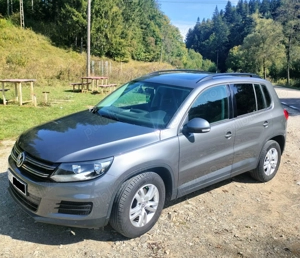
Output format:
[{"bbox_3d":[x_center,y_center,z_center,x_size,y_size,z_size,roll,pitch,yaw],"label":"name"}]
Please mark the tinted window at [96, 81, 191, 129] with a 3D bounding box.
[{"bbox_3d":[-0.082,-0.392,4.034,1.340,0.120,0.800,12,48,46],"label":"tinted window"}]

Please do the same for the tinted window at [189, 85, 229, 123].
[{"bbox_3d":[0.705,-0.310,3.743,0.870,0.420,0.060,-7,1,-42],"label":"tinted window"}]

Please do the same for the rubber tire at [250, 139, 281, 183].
[{"bbox_3d":[1.793,0.502,4.894,0.680,0.680,0.225,-7,14,-42],"label":"rubber tire"}]

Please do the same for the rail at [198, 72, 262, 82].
[{"bbox_3d":[1.131,-0.707,4.277,1.600,0.130,0.080,-7,14,-42],"label":"rail"}]

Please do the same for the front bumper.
[{"bbox_3d":[-1.133,0.559,3.242,0.540,0.530,1.780,-7,14,-42],"label":"front bumper"}]

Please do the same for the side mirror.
[{"bbox_3d":[0.508,-0.032,3.372,0.200,0.175,0.240,-7,14,-42],"label":"side mirror"}]

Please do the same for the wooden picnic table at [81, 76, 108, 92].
[{"bbox_3d":[-3.008,-2.392,17.000,0.800,0.780,1.650,8,12,30],"label":"wooden picnic table"}]

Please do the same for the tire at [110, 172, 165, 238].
[{"bbox_3d":[-0.120,0.753,3.145,0.225,0.680,0.680,11,14,42],"label":"tire"}]

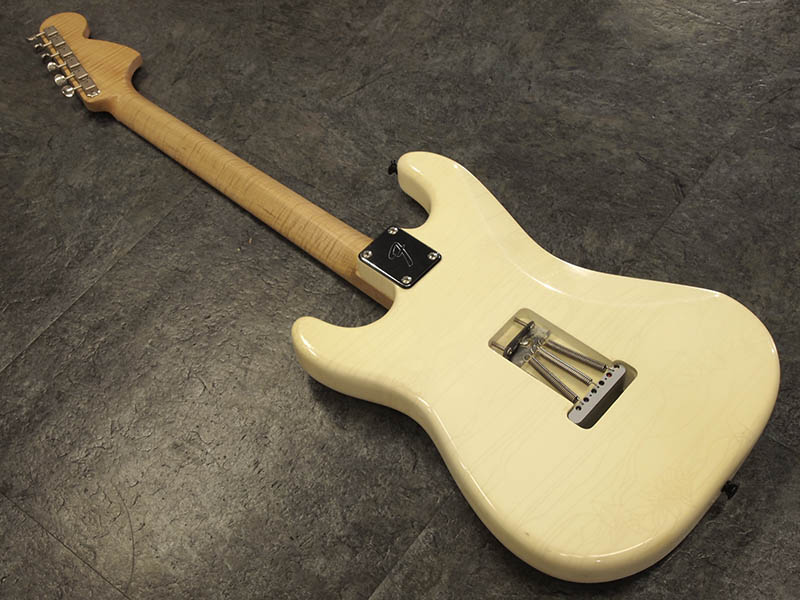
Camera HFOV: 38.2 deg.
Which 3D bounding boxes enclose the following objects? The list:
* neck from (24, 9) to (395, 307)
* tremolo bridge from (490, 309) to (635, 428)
[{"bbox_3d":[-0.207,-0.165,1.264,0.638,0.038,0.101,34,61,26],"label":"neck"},{"bbox_3d":[0.143,0.067,1.035,0.118,0.040,0.079,34,61,26],"label":"tremolo bridge"}]

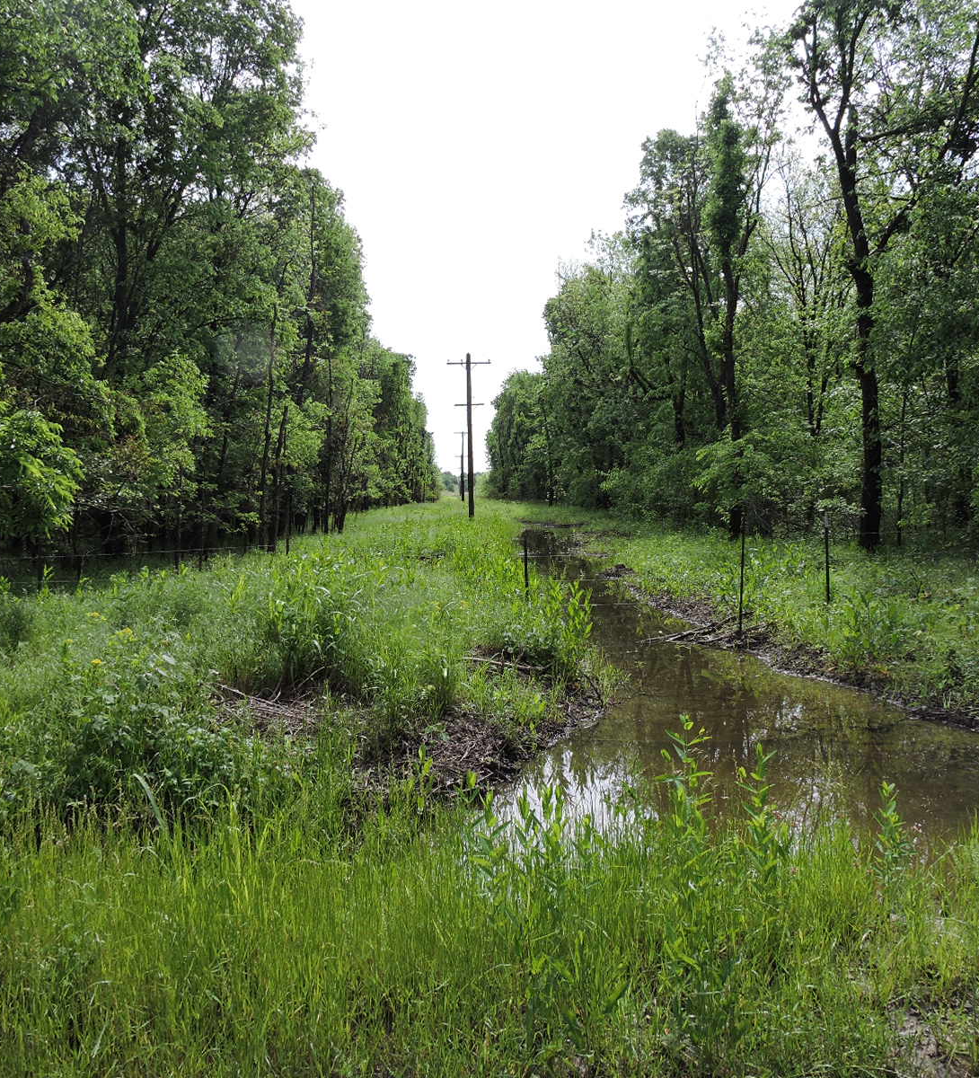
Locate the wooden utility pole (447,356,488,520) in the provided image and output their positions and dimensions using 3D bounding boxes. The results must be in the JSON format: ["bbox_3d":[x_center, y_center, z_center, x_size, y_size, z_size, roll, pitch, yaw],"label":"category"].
[{"bbox_3d":[-1.073,-5.737,55.531,2.420,9.230,0.320,-1,3,-2],"label":"wooden utility pole"}]

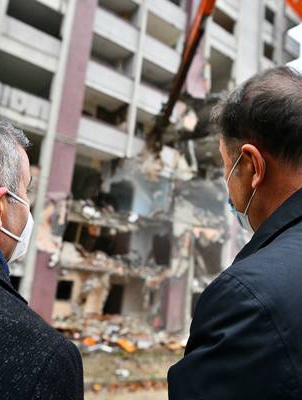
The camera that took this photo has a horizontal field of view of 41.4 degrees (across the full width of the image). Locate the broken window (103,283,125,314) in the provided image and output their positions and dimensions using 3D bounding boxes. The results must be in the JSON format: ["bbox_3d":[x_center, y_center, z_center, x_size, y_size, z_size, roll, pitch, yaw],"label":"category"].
[{"bbox_3d":[-1.810,4.801,19.302,0.980,1.380,0.200,14,-16,-34],"label":"broken window"}]

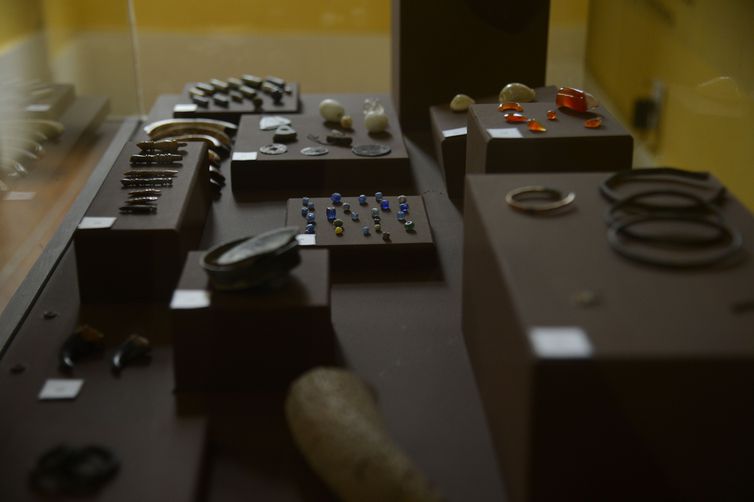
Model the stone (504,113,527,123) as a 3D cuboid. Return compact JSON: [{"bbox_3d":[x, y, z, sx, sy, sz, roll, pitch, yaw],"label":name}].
[{"bbox_3d":[0.142,-0.136,1.172,0.025,0.009,0.015,-1,21,-3],"label":"stone"}]

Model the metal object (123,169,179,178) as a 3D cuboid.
[{"bbox_3d":[-0.249,-0.086,1.269,0.059,0.008,0.009,-1,21,-3],"label":"metal object"}]

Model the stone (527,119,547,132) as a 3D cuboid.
[{"bbox_3d":[0.139,-0.109,1.000,0.018,0.007,0.009,15,26,33],"label":"stone"}]

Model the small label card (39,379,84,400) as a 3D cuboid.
[{"bbox_3d":[-0.223,0.097,0.814,0.026,0.002,0.027,-1,22,-2],"label":"small label card"}]

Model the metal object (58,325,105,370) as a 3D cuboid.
[{"bbox_3d":[-0.256,0.084,0.997,0.021,0.026,0.049,11,23,26],"label":"metal object"}]

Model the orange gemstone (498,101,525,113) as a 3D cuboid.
[{"bbox_3d":[0.124,-0.132,1.059,0.022,0.006,0.011,-1,22,-2],"label":"orange gemstone"}]

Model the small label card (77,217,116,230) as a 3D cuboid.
[{"bbox_3d":[-0.226,-0.023,0.932,0.026,0.002,0.027,-1,22,-2],"label":"small label card"}]

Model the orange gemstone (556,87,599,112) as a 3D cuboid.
[{"bbox_3d":[0.210,-0.158,1.208,0.043,0.027,0.028,-1,21,-3],"label":"orange gemstone"}]

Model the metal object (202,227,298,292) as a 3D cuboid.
[{"bbox_3d":[-0.110,0.006,1.004,0.086,0.029,0.080,-1,21,-3],"label":"metal object"}]

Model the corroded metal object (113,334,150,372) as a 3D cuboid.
[{"bbox_3d":[-0.212,0.088,0.995,0.018,0.022,0.042,11,23,26],"label":"corroded metal object"}]

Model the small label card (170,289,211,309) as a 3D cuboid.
[{"bbox_3d":[-0.124,0.032,0.771,0.026,0.002,0.027,-1,22,-4],"label":"small label card"}]

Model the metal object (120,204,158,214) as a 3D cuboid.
[{"bbox_3d":[-0.240,-0.042,1.156,0.037,0.008,0.009,-1,21,-3],"label":"metal object"}]

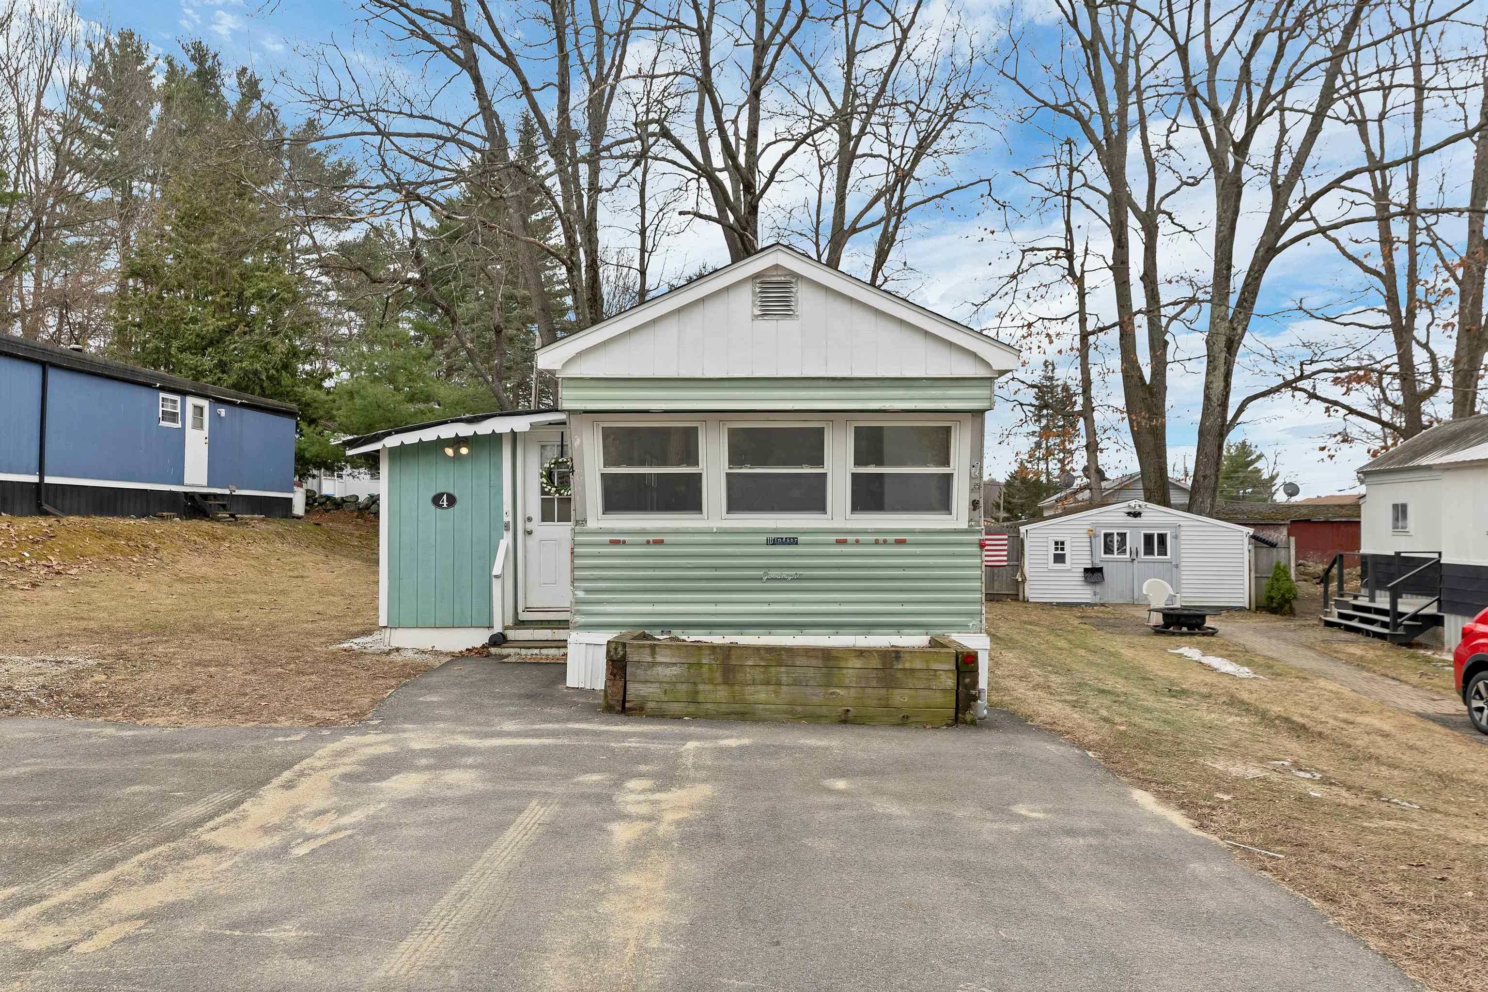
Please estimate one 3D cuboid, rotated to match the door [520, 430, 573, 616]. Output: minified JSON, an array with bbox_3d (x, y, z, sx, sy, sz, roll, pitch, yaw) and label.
[{"bbox_3d":[-2.070,0.305,11.420,0.940,2.100,0.100,0,-1,0],"label":"door"}]

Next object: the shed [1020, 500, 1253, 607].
[{"bbox_3d":[9.600,1.400,26.000,5.200,2.500,6.000,0,-1,9],"label":"shed"}]

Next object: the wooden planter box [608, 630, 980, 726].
[{"bbox_3d":[0.375,1.400,7.860,2.750,0.570,1.030,0,-1,4],"label":"wooden planter box"}]

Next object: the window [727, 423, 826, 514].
[{"bbox_3d":[0.275,-0.230,8.530,0.910,0.810,0.100,0,9,0],"label":"window"}]

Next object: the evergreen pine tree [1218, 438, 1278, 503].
[{"bbox_3d":[24.200,0.420,48.000,3.800,6.400,3.800,0,-1,0],"label":"evergreen pine tree"}]

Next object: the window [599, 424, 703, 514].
[{"bbox_3d":[-0.804,-0.235,8.530,0.920,0.810,0.100,0,9,0],"label":"window"}]

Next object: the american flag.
[{"bbox_3d":[5.640,1.295,23.400,1.200,0.800,0.040,0,-1,5],"label":"american flag"}]

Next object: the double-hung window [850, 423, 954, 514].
[{"bbox_3d":[1.353,-0.230,8.530,0.920,0.810,0.100,0,9,0],"label":"double-hung window"}]

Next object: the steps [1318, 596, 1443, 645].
[{"bbox_3d":[12.420,2.440,19.400,1.050,0.560,2.900,0,-1,8],"label":"steps"}]

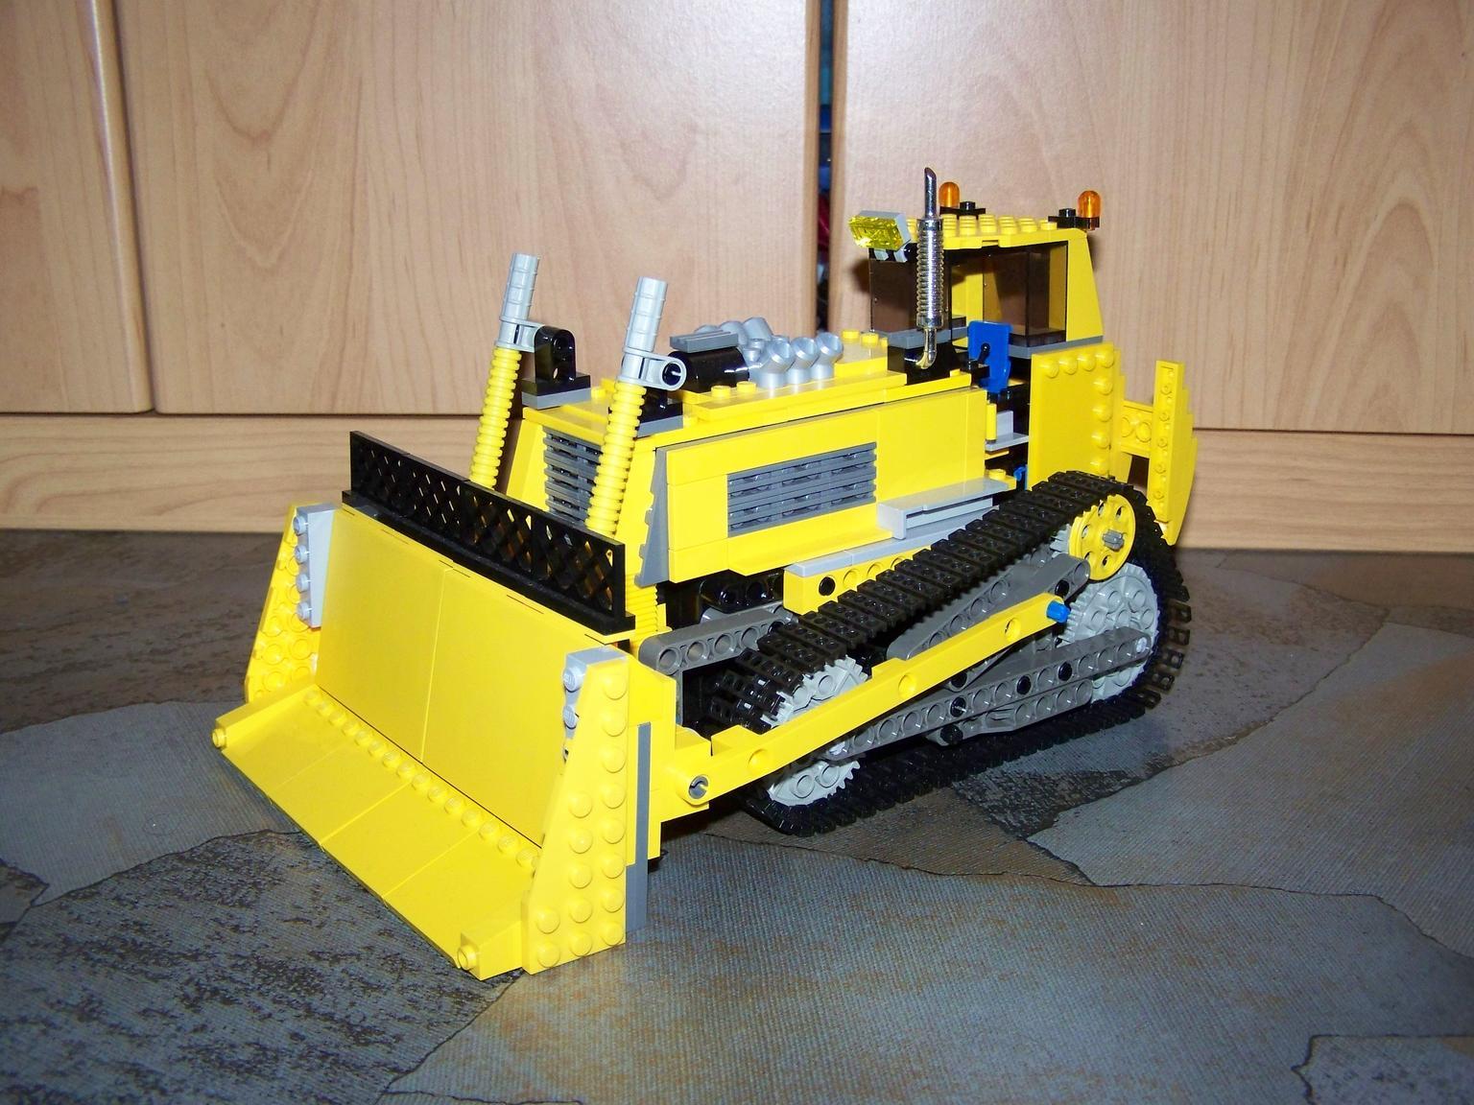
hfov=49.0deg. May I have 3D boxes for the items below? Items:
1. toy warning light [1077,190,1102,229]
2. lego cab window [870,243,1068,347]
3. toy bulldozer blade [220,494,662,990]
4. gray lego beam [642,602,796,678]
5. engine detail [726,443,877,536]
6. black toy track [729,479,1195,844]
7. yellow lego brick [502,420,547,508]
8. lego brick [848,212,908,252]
[{"bbox_3d":[0.099,-0.096,0.453,0.007,0.012,0.007,0,18,0],"label":"toy warning light"},{"bbox_3d":[0.066,-0.075,0.466,0.040,0.029,0.043,-14,23,-36],"label":"lego cab window"},{"bbox_3d":[-0.080,0.036,0.385,0.044,0.066,0.154,-11,21,-37],"label":"toy bulldozer blade"},{"bbox_3d":[-0.005,0.020,0.384,0.040,0.008,0.008,-14,23,-36],"label":"gray lego beam"},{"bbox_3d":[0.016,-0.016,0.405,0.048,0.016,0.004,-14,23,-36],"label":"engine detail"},{"bbox_3d":[0.059,0.023,0.420,0.165,0.069,0.021,-14,23,-36],"label":"black toy track"},{"bbox_3d":[-0.052,-0.020,0.417,0.016,0.029,0.008,-14,23,-36],"label":"yellow lego brick"},{"bbox_3d":[0.039,-0.088,0.444,0.006,0.009,0.016,-37,35,-25],"label":"lego brick"}]

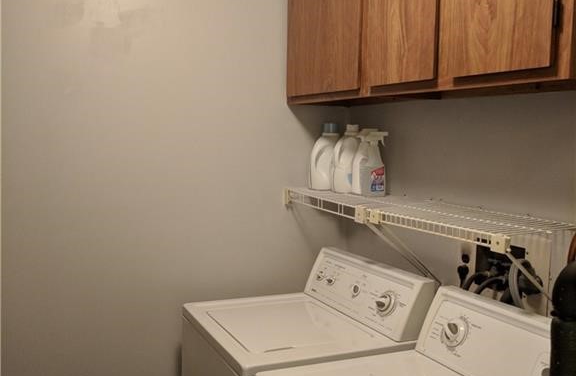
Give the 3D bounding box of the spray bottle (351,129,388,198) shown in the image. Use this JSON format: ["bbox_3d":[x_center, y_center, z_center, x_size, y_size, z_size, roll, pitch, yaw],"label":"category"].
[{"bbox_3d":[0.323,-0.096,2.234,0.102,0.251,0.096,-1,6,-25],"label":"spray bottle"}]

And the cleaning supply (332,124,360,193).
[{"bbox_3d":[0.239,-0.116,2.329,0.128,0.271,0.091,1,5,-6],"label":"cleaning supply"}]

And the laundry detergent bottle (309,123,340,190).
[{"bbox_3d":[0.156,-0.129,2.408,0.133,0.279,0.092,1,5,-6],"label":"laundry detergent bottle"}]

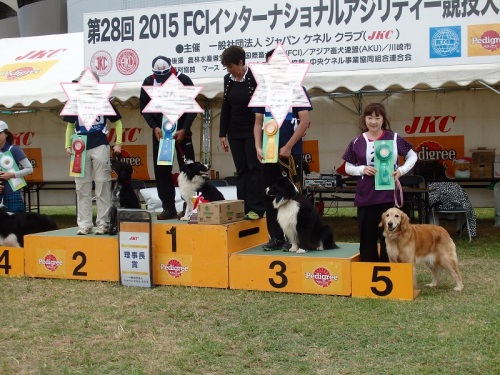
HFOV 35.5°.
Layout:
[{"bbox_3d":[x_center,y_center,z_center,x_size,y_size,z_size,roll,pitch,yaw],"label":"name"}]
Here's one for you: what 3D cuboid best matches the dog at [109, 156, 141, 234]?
[{"bbox_3d":[-1.209,0.076,7.773,0.480,0.750,0.290,-3,3,-38],"label":"dog"}]

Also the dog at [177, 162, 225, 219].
[{"bbox_3d":[-0.462,0.026,7.507,0.570,0.552,0.330,-3,3,-32],"label":"dog"}]

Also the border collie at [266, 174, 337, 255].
[{"bbox_3d":[0.490,0.239,6.872,0.690,0.654,0.340,-3,3,-35],"label":"border collie"}]

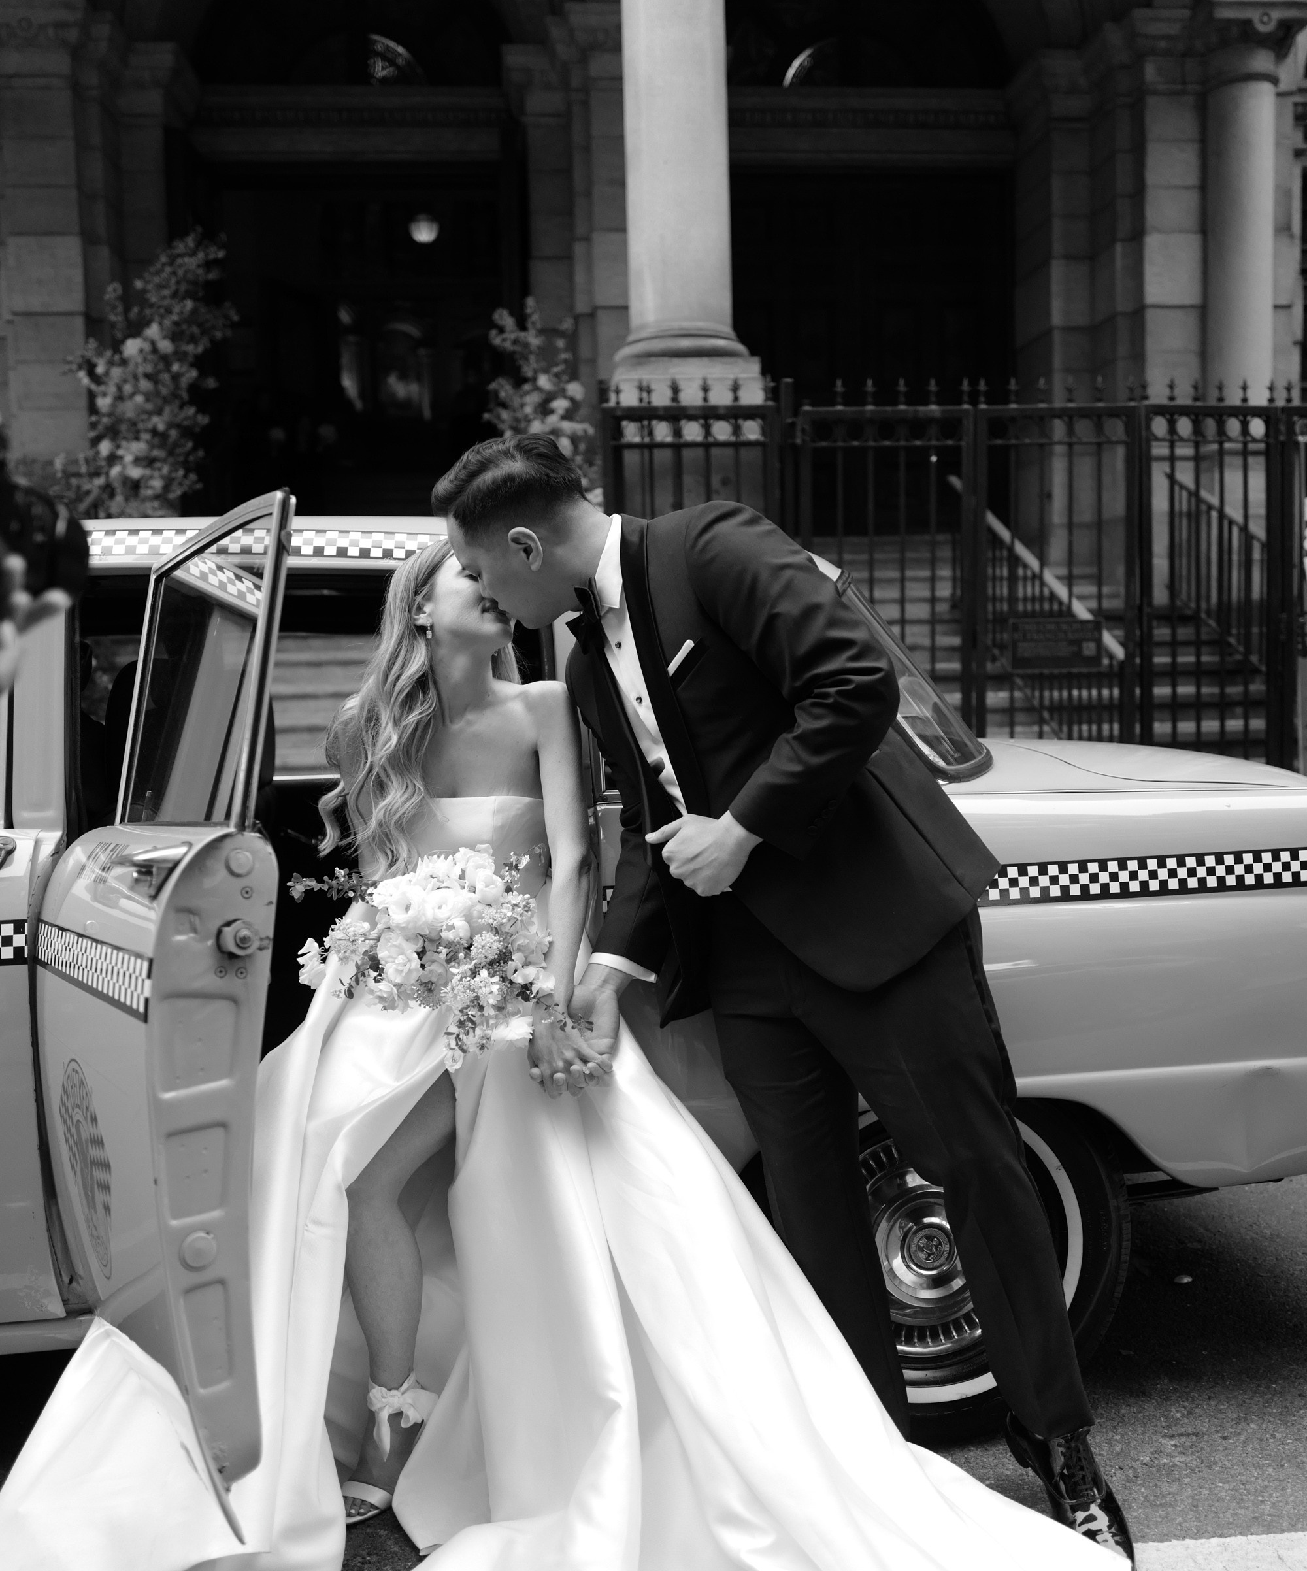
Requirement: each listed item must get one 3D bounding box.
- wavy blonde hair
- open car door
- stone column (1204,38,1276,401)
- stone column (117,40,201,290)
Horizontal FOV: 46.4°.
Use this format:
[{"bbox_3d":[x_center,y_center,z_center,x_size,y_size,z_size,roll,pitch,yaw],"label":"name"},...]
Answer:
[{"bbox_3d":[-0.351,-0.117,2.270,0.220,0.480,0.240,2,6,35],"label":"wavy blonde hair"},{"bbox_3d":[-0.680,0.257,2.068,0.170,1.190,0.898,-4,5,-29],"label":"open car door"},{"bbox_3d":[3.781,-3.522,9.821,0.460,2.568,0.460,-2,5,-5],"label":"stone column"},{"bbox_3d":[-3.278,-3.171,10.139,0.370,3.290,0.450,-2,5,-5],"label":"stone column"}]

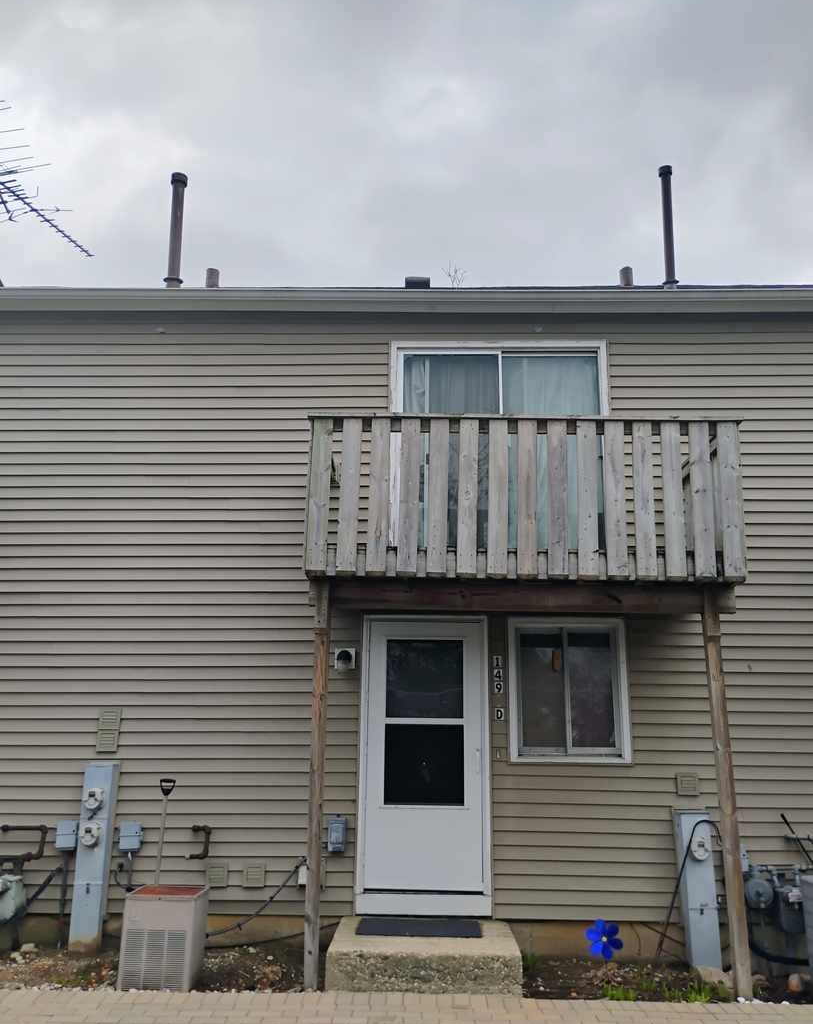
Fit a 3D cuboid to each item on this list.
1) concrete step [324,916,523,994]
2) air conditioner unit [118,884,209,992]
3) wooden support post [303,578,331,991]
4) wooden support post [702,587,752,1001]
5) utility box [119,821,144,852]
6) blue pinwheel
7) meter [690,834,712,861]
[{"bbox_3d":[0.123,2.998,5.961,1.220,0.240,1.110,0,-15,1],"label":"concrete step"},{"bbox_3d":[-1.554,2.753,5.669,0.437,0.545,0.430,0,-14,2],"label":"air conditioner unit"},{"bbox_3d":[-0.595,1.718,5.805,0.092,2.620,0.092,0,-15,1],"label":"wooden support post"},{"bbox_3d":[2.076,1.755,5.701,0.092,2.570,0.092,0,-14,2],"label":"wooden support post"},{"bbox_3d":[-2.116,2.488,6.708,0.160,0.205,0.090,0,-14,2],"label":"utility box"},{"bbox_3d":[1.346,2.921,5.977,0.250,0.255,0.060,0,-14,2],"label":"blue pinwheel"},{"bbox_3d":[2.152,2.448,6.382,0.150,0.160,0.110,0,-14,2],"label":"meter"}]

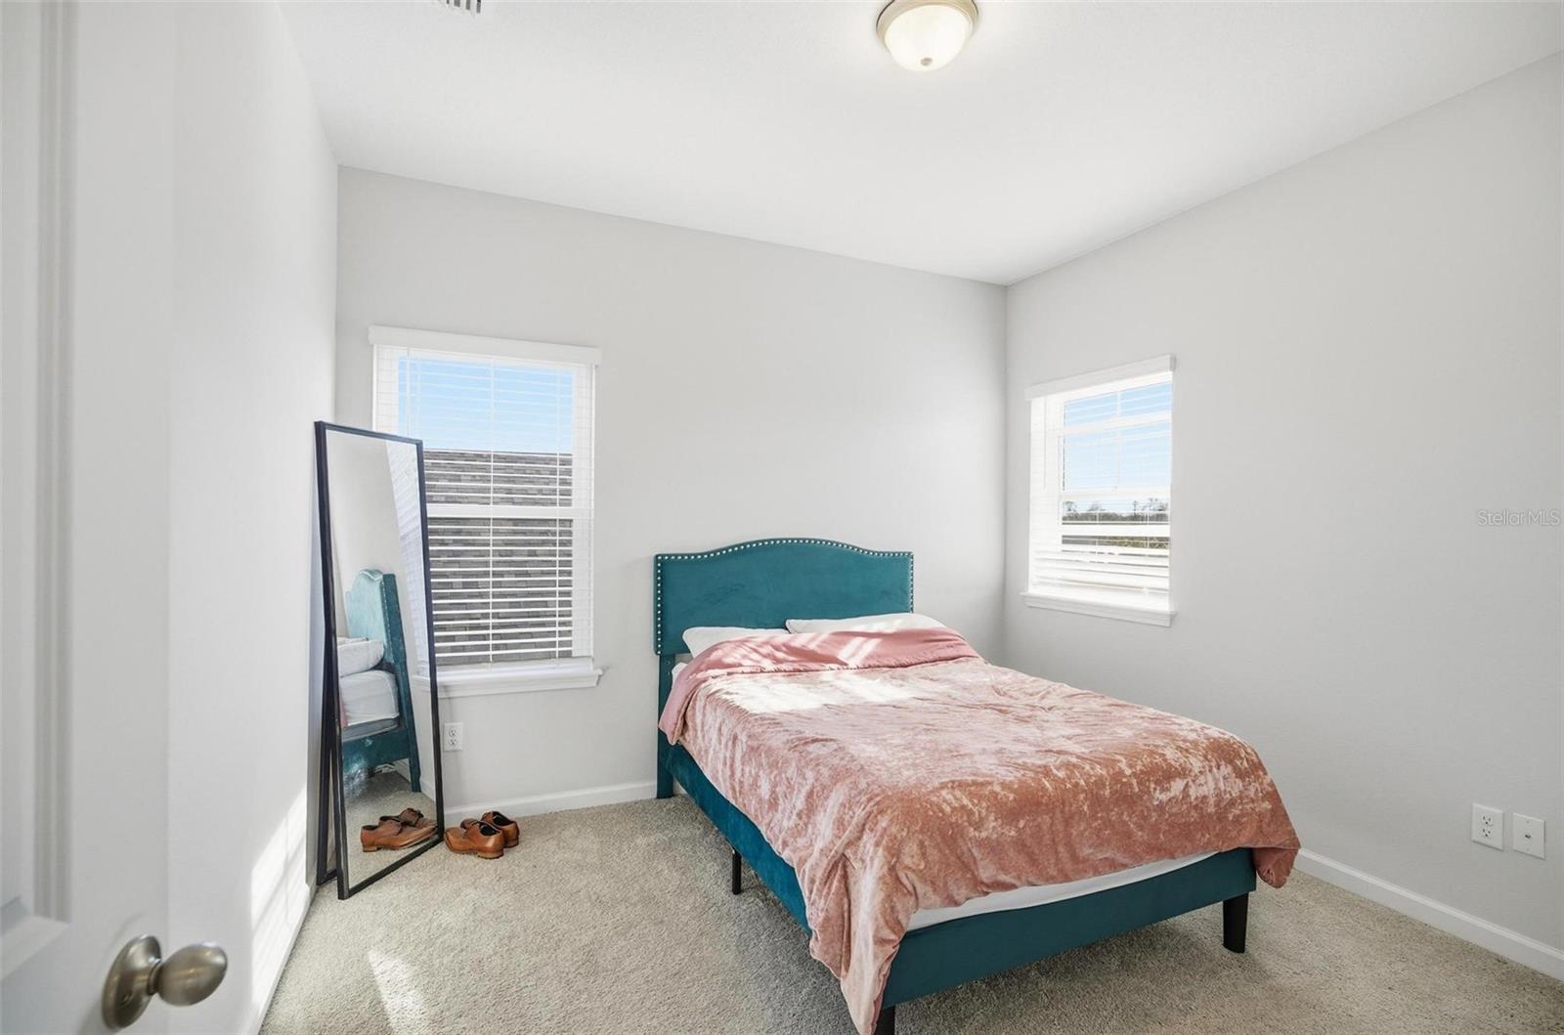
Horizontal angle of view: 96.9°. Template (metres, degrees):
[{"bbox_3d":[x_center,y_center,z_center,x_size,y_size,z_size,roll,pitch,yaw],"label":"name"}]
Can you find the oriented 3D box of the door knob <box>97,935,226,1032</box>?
[{"bbox_3d":[-0.535,0.406,0.615,0.071,0.067,0.067,0,0,-14],"label":"door knob"}]

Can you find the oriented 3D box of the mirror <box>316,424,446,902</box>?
[{"bbox_3d":[-1.562,0.503,2.669,0.170,1.665,0.460,-2,0,16],"label":"mirror"}]

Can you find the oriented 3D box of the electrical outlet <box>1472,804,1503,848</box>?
[{"bbox_3d":[2.224,0.976,2.187,0.008,0.117,0.071,0,0,-24],"label":"electrical outlet"}]

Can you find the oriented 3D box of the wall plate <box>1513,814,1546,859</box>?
[{"bbox_3d":[2.263,0.966,2.101,0.008,0.115,0.070,0,0,-24],"label":"wall plate"}]

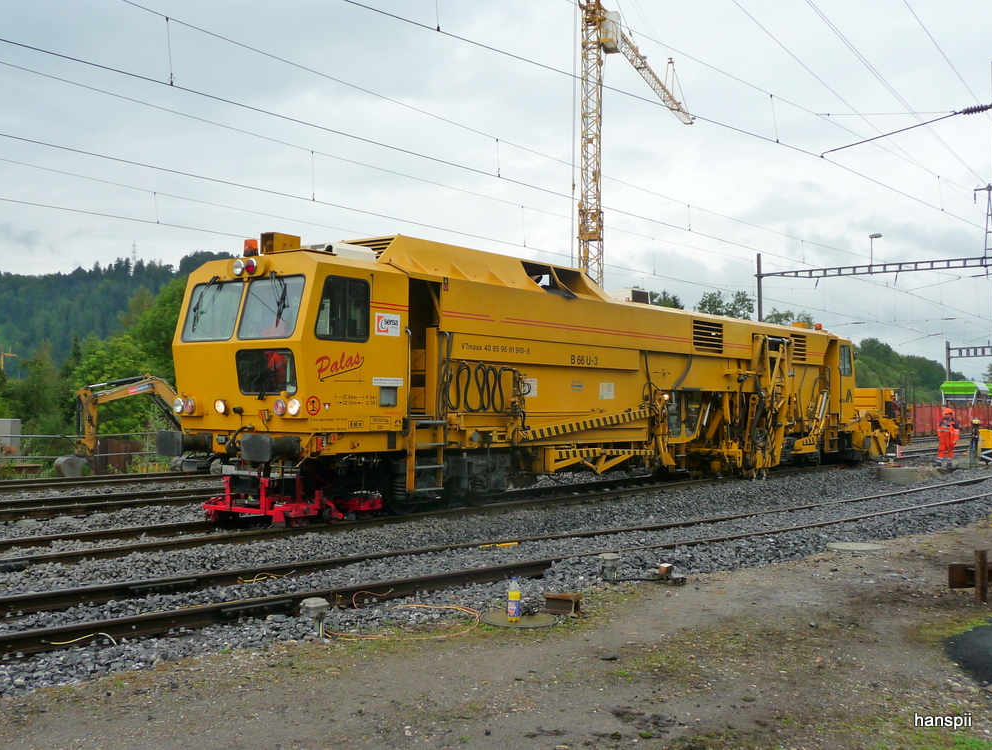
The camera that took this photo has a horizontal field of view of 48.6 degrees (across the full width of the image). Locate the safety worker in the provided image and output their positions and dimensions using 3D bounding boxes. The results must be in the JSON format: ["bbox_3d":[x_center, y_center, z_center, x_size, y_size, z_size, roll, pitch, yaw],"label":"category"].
[{"bbox_3d":[13.660,1.910,33.200,0.630,1.800,0.420,-2,-2,44],"label":"safety worker"}]

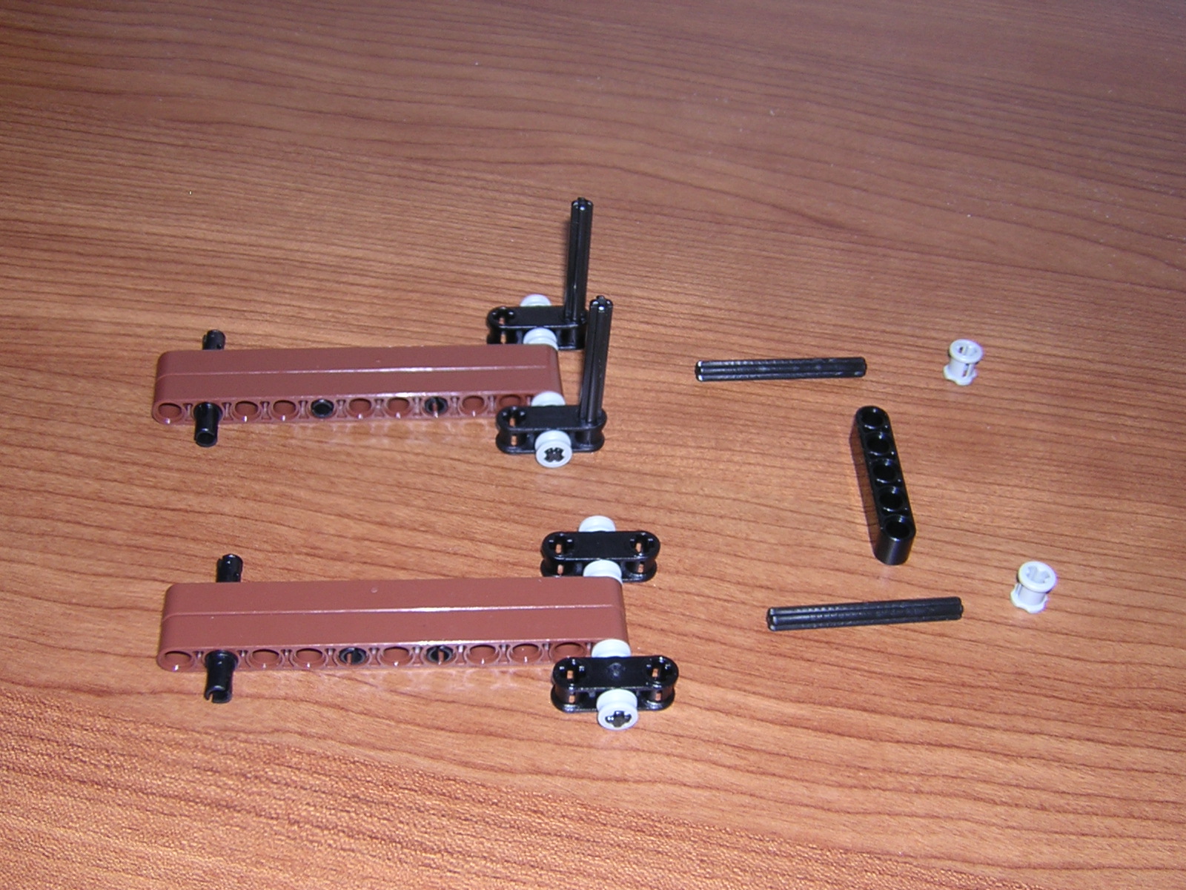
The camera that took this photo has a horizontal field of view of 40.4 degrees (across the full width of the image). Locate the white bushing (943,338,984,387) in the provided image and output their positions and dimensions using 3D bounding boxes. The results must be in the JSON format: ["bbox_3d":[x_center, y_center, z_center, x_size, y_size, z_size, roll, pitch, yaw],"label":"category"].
[{"bbox_3d":[0.085,-0.019,0.370,0.007,0.008,0.007,3,44,-3],"label":"white bushing"}]

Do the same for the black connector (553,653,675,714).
[{"bbox_3d":[0.004,0.044,0.297,0.024,0.008,0.008,-1,44,-6],"label":"black connector"}]

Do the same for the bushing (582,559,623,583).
[{"bbox_3d":[0.002,0.026,0.316,0.007,0.007,0.004,-1,44,-6],"label":"bushing"}]

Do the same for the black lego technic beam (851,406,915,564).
[{"bbox_3d":[0.061,0.008,0.339,0.007,0.008,0.040,1,44,-4],"label":"black lego technic beam"}]

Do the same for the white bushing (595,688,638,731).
[{"bbox_3d":[0.005,0.048,0.293,0.007,0.007,0.004,-1,44,-6],"label":"white bushing"}]

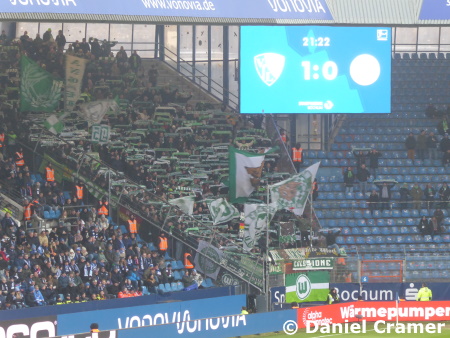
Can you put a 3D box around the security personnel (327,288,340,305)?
[{"bbox_3d":[4.989,6.277,158.500,0.580,1.660,0.420,-1,2,-24],"label":"security personnel"}]

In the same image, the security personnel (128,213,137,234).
[{"bbox_3d":[-4.365,3.068,163.226,0.520,1.780,0.340,0,2,7],"label":"security personnel"}]

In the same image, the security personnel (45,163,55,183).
[{"bbox_3d":[-8.417,0.567,165.807,0.520,1.780,0.340,0,2,-3],"label":"security personnel"}]

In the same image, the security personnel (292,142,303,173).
[{"bbox_3d":[3.675,-0.379,174.000,0.550,1.790,0.360,0,2,6],"label":"security personnel"}]

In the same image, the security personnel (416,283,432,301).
[{"bbox_3d":[9.463,6.272,163.528,0.600,1.740,0.380,-1,2,-18],"label":"security personnel"}]

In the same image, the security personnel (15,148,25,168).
[{"bbox_3d":[-9.902,-0.102,166.763,0.540,1.780,0.360,0,2,-12],"label":"security personnel"}]

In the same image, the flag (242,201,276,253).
[{"bbox_3d":[1.652,2.800,165.000,1.630,2.400,0.500,0,2,-6],"label":"flag"}]

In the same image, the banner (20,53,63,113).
[{"bbox_3d":[-9.077,-4.229,170.500,2.080,2.880,0.400,0,2,-11],"label":"banner"}]

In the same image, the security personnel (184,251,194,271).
[{"bbox_3d":[-1.576,4.606,157.500,0.400,1.770,0.550,0,2,-12],"label":"security personnel"}]

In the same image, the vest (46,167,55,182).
[{"bbox_3d":[-8.383,0.250,165.778,0.460,0.700,0.290,0,2,-3],"label":"vest"}]

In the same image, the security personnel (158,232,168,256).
[{"bbox_3d":[-2.846,3.827,159.500,0.500,1.780,0.360,0,1,-18],"label":"security personnel"}]

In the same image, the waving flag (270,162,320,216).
[{"bbox_3d":[3.406,0.990,166.500,2.420,2.600,0.500,0,1,-3],"label":"waving flag"}]

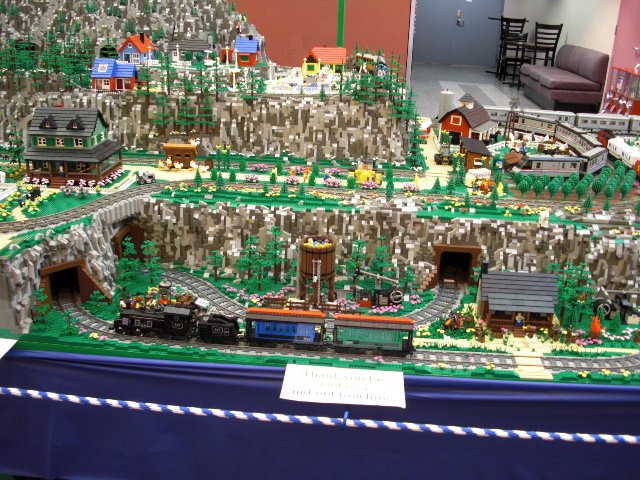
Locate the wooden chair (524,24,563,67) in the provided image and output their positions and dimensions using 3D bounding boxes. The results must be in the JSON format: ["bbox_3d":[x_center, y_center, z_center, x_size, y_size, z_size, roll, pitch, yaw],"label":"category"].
[{"bbox_3d":[3.561,-2.936,10.700,0.440,1.100,0.500,3,22,3],"label":"wooden chair"}]

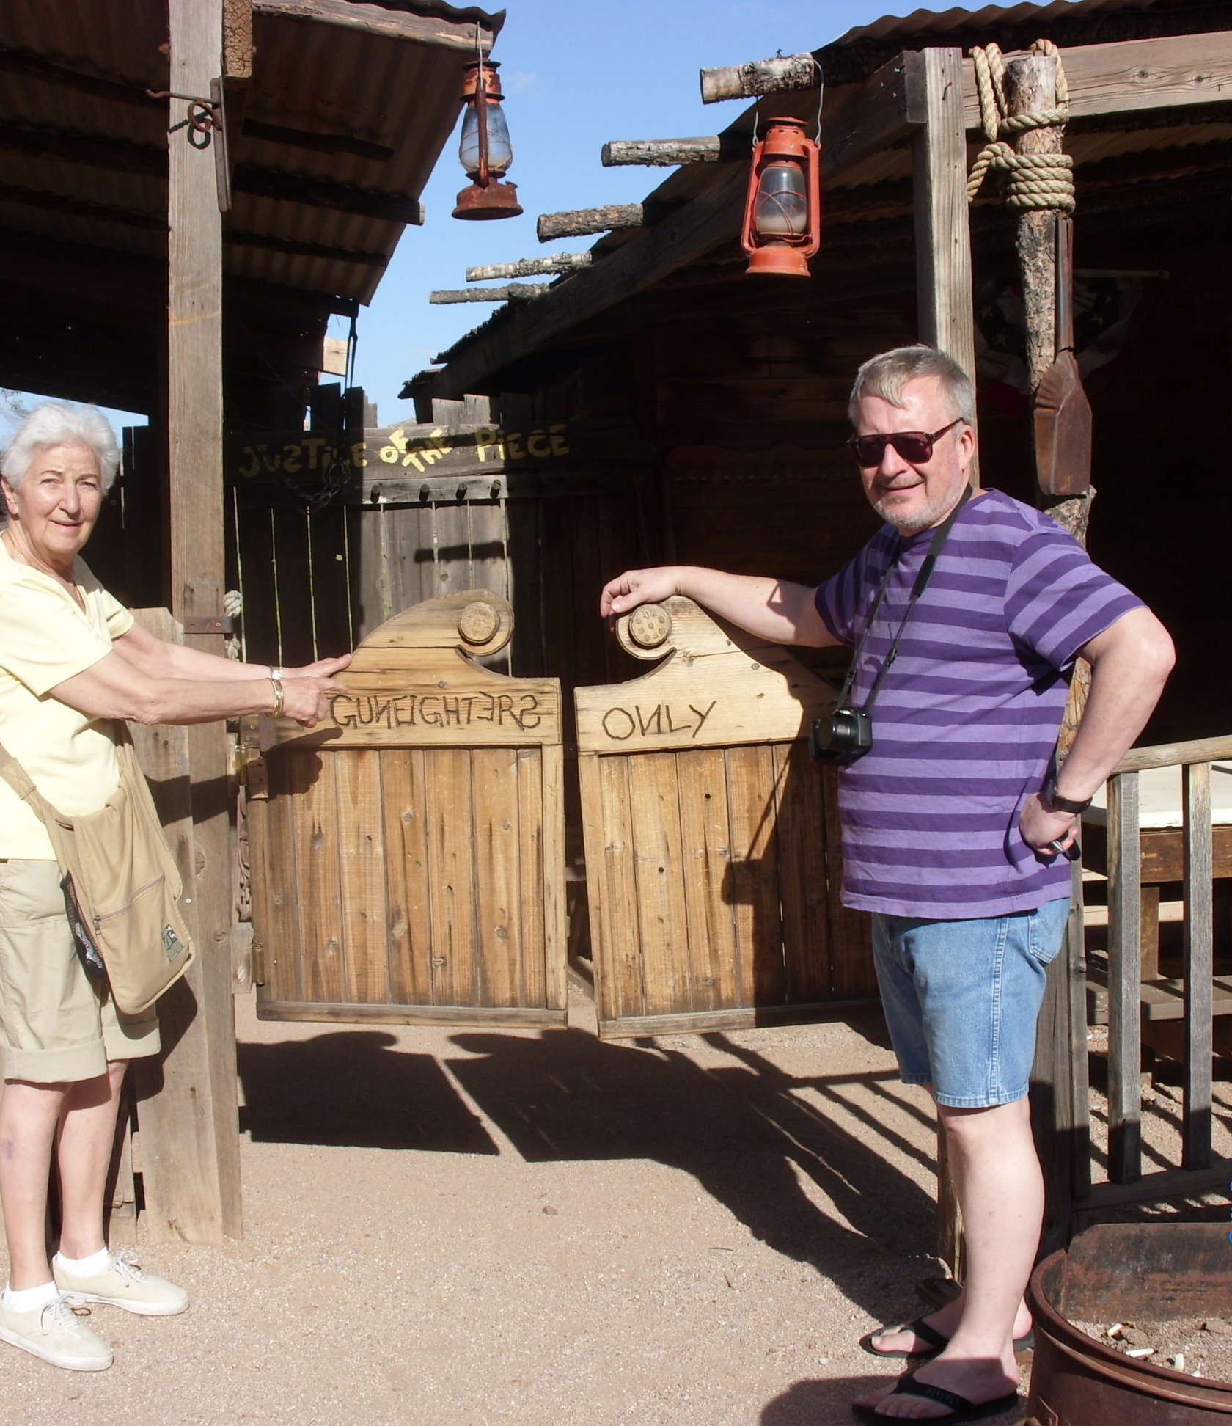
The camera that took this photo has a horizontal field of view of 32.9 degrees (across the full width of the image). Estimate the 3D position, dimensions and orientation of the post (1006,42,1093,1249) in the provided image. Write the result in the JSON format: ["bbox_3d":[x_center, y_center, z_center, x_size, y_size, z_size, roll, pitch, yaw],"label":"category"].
[{"bbox_3d":[0.771,-0.088,3.690,0.125,2.160,0.115,-3,6,0],"label":"post"}]

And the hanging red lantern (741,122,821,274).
[{"bbox_3d":[0.298,-0.925,3.750,0.140,0.280,0.120,3,6,0],"label":"hanging red lantern"}]

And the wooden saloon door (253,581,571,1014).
[{"bbox_3d":[-0.400,0.183,4.060,0.610,0.850,0.060,1,6,10],"label":"wooden saloon door"}]

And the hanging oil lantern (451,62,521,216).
[{"bbox_3d":[-0.240,-1.065,3.880,0.125,0.285,0.145,-2,6,0],"label":"hanging oil lantern"}]

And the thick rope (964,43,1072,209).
[{"bbox_3d":[0.689,-0.999,3.550,0.180,0.285,0.145,-2,6,0],"label":"thick rope"}]

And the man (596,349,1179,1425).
[{"bbox_3d":[0.463,0.260,3.490,0.550,1.700,0.790,-6,8,-34],"label":"man"}]

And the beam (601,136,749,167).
[{"bbox_3d":[0.134,-1.253,4.650,0.350,0.065,0.065,-2,6,-7],"label":"beam"}]

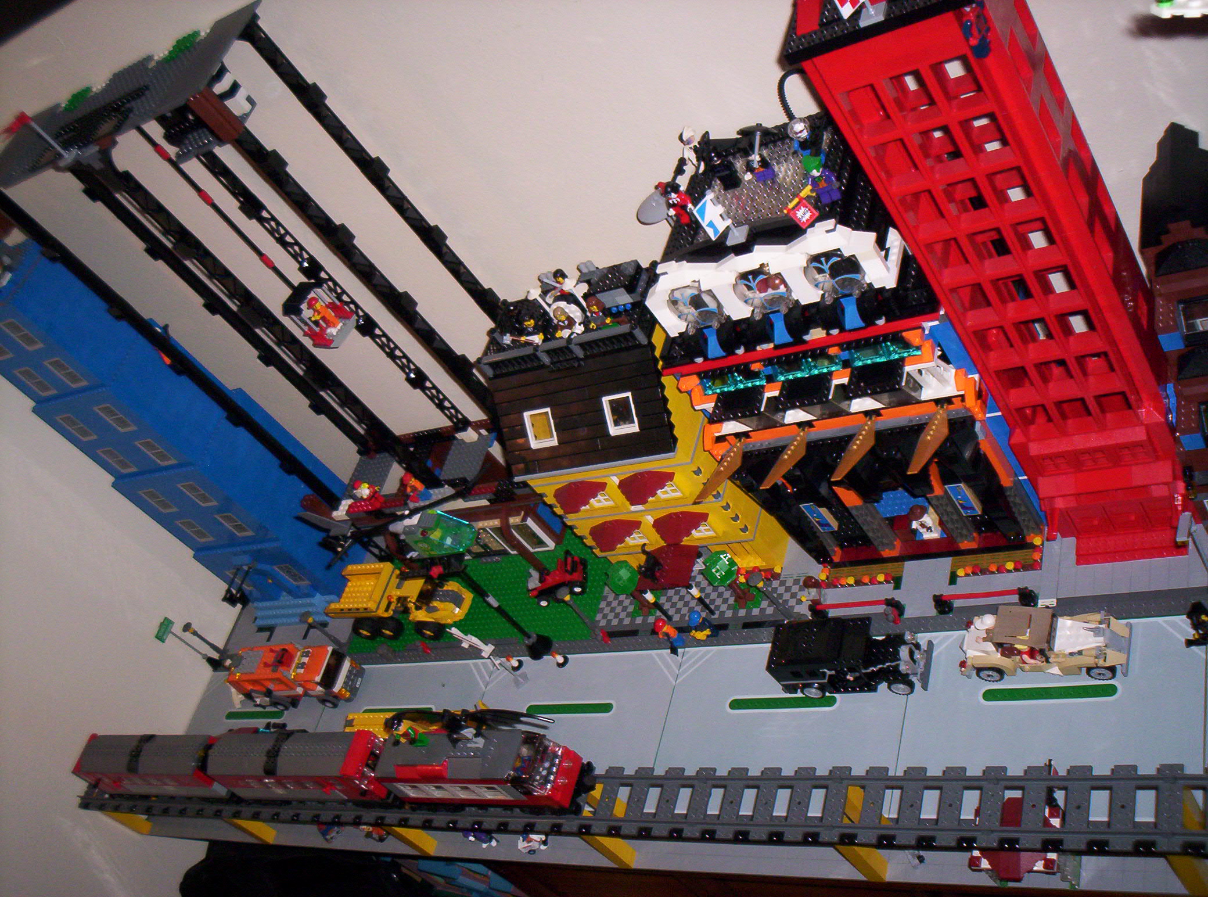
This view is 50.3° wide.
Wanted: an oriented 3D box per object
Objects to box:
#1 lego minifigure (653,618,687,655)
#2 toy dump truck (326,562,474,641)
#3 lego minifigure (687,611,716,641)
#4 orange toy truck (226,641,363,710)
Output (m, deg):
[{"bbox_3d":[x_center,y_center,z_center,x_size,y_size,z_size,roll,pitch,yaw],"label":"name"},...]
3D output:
[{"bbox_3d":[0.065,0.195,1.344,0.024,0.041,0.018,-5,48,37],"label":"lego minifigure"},{"bbox_3d":[-0.256,0.188,1.598,0.212,0.073,0.072,-7,47,36],"label":"toy dump truck"},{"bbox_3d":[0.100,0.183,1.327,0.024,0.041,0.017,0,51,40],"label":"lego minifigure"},{"bbox_3d":[-0.384,0.285,1.607,0.171,0.077,0.053,-10,45,33],"label":"orange toy truck"}]

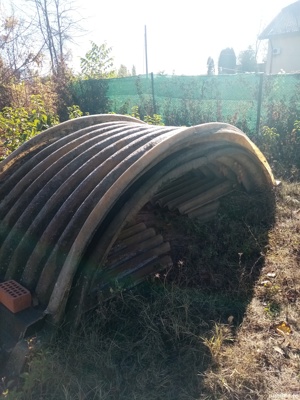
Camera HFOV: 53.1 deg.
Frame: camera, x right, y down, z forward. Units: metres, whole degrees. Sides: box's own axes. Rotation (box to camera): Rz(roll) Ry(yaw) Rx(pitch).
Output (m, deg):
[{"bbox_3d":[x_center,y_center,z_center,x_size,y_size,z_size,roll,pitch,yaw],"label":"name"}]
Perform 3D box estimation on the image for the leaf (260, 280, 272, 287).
[{"bbox_3d":[0.899,0.646,2.319,0.087,0.020,0.050,5,19,22],"label":"leaf"}]

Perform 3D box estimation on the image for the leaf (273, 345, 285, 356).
[{"bbox_3d":[0.725,0.848,1.692,0.075,0.018,0.035,14,24,43],"label":"leaf"}]

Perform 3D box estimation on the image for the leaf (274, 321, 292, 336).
[{"bbox_3d":[0.824,0.793,1.853,0.100,0.025,0.095,6,20,26],"label":"leaf"}]

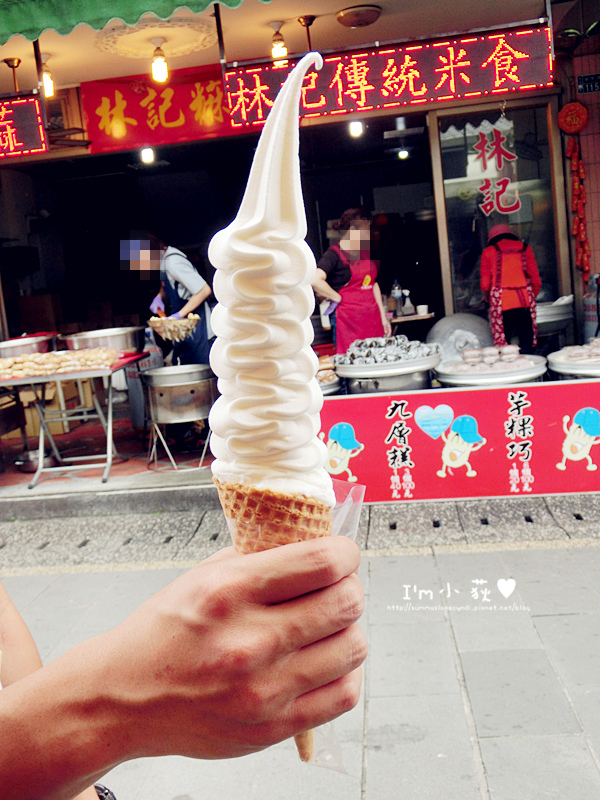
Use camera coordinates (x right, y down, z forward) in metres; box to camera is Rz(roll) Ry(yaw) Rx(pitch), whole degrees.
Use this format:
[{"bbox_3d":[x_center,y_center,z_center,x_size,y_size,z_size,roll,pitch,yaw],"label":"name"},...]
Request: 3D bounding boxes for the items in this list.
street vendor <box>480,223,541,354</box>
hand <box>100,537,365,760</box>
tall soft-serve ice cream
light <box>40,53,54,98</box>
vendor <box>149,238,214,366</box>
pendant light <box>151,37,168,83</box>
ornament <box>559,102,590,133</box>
[{"bbox_3d":[1.462,-0.485,6.033,0.460,1.440,0.500,-5,7,6],"label":"street vendor"},{"bbox_3d":[-0.030,0.115,0.405,0.118,0.100,0.085,-6,7,-6],"label":"hand"},{"bbox_3d":[-0.010,0.011,0.415,0.066,0.335,0.060,-5,7,6],"label":"tall soft-serve ice cream"},{"bbox_3d":[-1.609,-2.064,5.595,0.105,0.275,0.105,-5,7,6],"label":"light"},{"bbox_3d":[-0.898,-0.382,6.456,0.600,1.580,0.500,-9,8,-29],"label":"vendor"},{"bbox_3d":[-0.883,-2.138,5.522,0.105,0.275,0.105,-5,7,6],"label":"pendant light"},{"bbox_3d":[1.895,-1.943,6.062,0.215,0.215,0.040,-5,7,6],"label":"ornament"}]

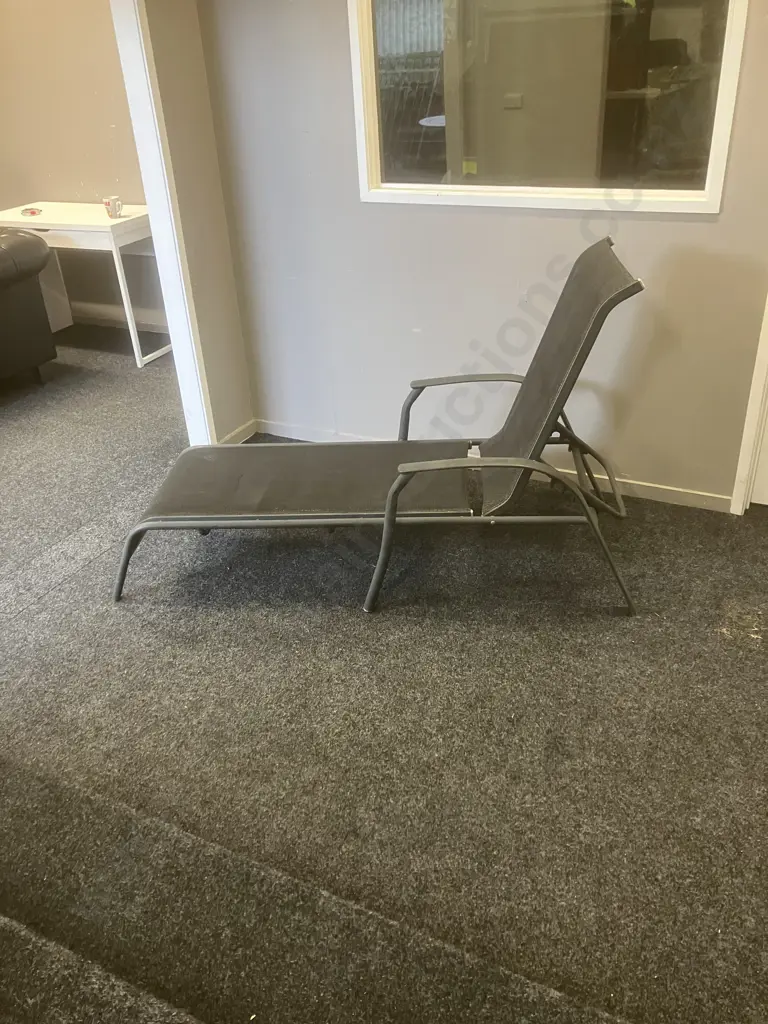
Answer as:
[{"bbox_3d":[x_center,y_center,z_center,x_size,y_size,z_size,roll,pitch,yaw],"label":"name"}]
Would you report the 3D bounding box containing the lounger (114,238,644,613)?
[{"bbox_3d":[-0.048,-0.259,2.520,1.610,0.962,0.607,0,29,6],"label":"lounger"}]

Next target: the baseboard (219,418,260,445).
[{"bbox_3d":[-0.644,-0.331,3.672,0.017,0.061,0.275,10,31,22],"label":"baseboard"}]

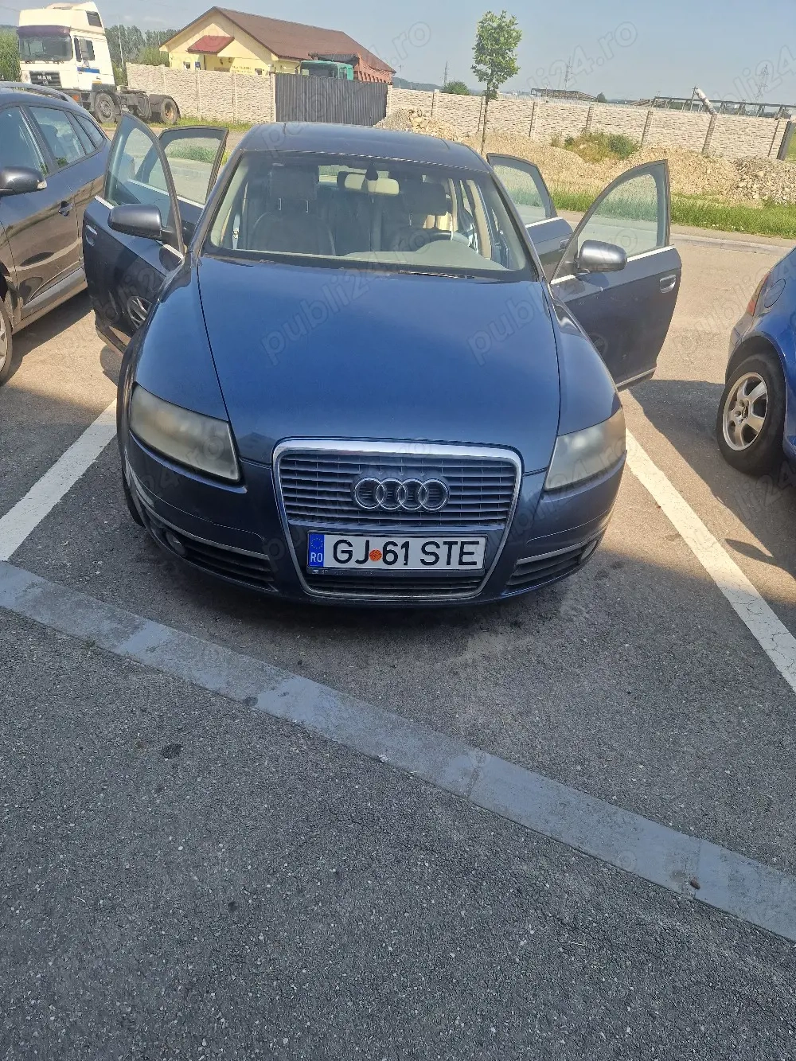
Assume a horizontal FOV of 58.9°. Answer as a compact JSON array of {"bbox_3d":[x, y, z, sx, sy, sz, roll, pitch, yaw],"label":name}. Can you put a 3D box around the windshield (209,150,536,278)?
[{"bbox_3d":[-0.120,-1.490,3.205,1.450,0.140,0.887,1,56,-8],"label":"windshield"}]

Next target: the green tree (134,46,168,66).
[{"bbox_3d":[-19.456,-36.654,56.343,3.600,3.521,3.600,5,31,0],"label":"green tree"}]

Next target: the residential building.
[{"bbox_3d":[-7.821,-31.975,48.903,9.700,5.300,13.800,20,35,23],"label":"residential building"}]

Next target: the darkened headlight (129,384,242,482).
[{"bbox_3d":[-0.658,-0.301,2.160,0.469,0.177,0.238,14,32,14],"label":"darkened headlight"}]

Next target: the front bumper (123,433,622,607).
[{"bbox_3d":[-0.023,-0.052,2.288,1.770,0.510,0.540,1,31,-8],"label":"front bumper"}]

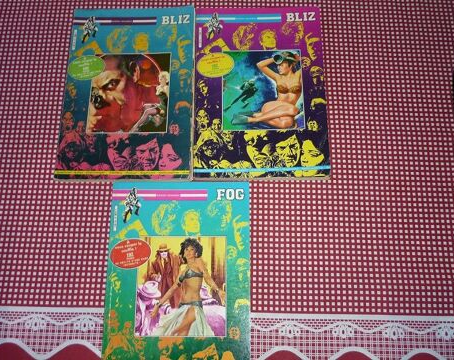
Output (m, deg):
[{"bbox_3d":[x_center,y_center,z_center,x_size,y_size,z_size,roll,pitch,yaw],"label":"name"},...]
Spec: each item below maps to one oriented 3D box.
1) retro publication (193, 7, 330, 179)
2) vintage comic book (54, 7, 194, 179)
[{"bbox_3d":[0.032,-0.088,0.453,0.128,0.012,0.182,-1,74,1],"label":"retro publication"},{"bbox_3d":[-0.096,-0.088,0.455,0.128,0.012,0.182,0,74,1],"label":"vintage comic book"}]

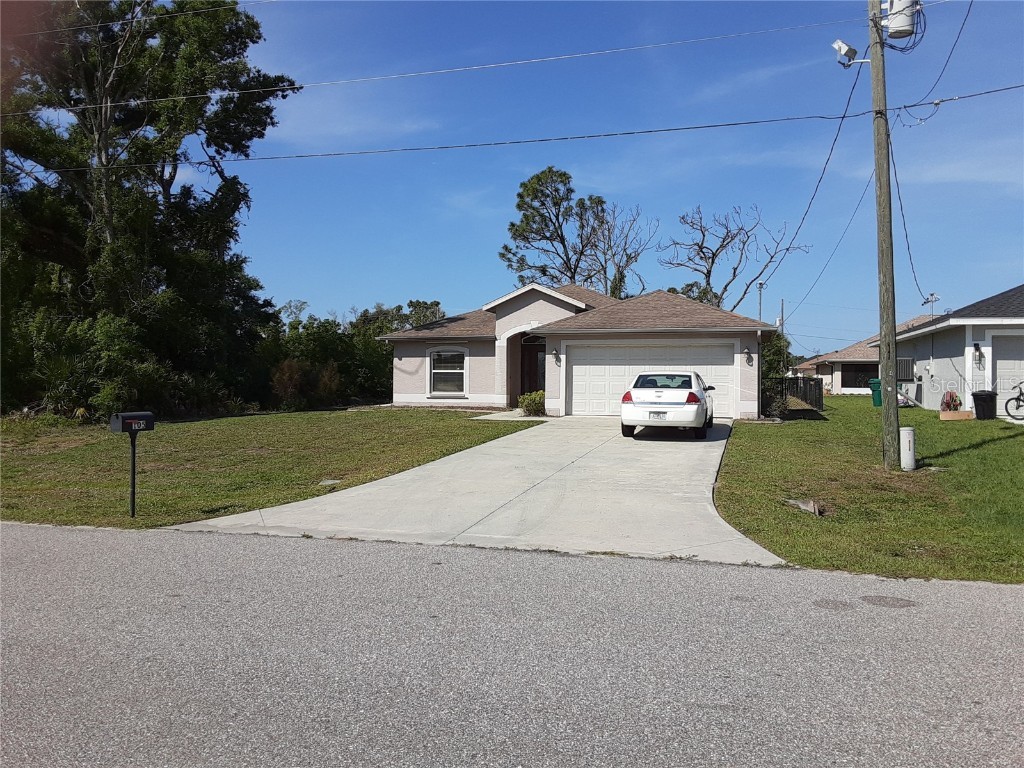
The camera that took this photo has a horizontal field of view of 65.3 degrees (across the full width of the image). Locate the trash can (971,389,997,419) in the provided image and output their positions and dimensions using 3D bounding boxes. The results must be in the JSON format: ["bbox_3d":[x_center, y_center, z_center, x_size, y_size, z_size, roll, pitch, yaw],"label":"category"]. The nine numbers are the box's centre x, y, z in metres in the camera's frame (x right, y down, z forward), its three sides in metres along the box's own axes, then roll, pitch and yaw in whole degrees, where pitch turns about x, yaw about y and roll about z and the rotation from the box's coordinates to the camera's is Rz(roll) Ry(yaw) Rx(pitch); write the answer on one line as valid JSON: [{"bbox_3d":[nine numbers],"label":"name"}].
[{"bbox_3d":[12.500,0.570,21.200,0.660,0.780,0.660,0,1,15],"label":"trash can"}]

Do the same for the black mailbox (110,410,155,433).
[{"bbox_3d":[-4.280,0.415,9.000,0.175,0.230,0.510,0,1,15],"label":"black mailbox"}]

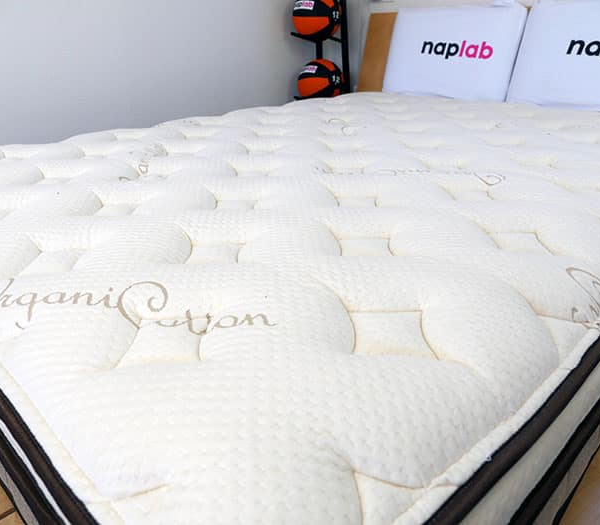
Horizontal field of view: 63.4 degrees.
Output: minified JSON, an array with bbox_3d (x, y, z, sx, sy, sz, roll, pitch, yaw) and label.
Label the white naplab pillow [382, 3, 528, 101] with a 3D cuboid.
[{"bbox_3d":[0.684,-0.900,2.155,0.610,0.400,0.130,19,18,38],"label":"white naplab pillow"}]

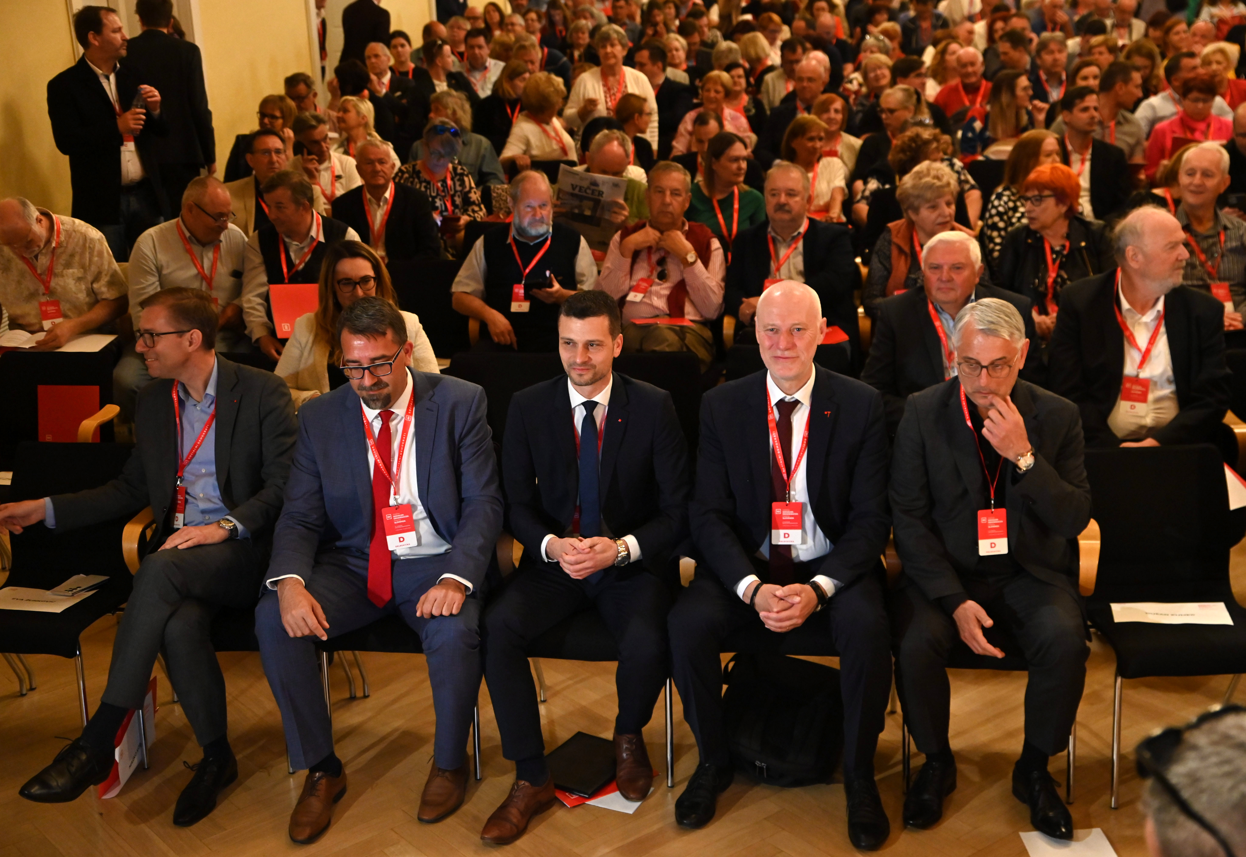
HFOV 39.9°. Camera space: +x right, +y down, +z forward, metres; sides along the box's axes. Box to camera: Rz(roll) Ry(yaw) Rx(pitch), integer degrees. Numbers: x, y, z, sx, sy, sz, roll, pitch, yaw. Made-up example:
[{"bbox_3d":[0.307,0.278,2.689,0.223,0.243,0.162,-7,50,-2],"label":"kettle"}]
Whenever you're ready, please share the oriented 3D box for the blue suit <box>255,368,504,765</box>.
[{"bbox_3d":[-0.614,0.361,4.631,0.590,0.990,0.660,1,17,5],"label":"blue suit"}]

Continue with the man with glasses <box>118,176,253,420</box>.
[{"bbox_3d":[-1.613,-0.273,6.376,0.570,1.270,0.760,0,18,7],"label":"man with glasses"}]

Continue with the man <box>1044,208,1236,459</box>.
[{"bbox_3d":[1.640,0.017,5.373,0.590,1.340,0.820,1,17,5],"label":"man"}]

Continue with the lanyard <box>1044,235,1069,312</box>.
[{"bbox_3d":[1.525,-0.544,6.048,0.110,0.290,0.130,6,19,24],"label":"lanyard"}]

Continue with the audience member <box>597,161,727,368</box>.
[{"bbox_3d":[0.155,-0.334,6.618,0.550,1.320,0.820,0,17,4],"label":"audience member"}]

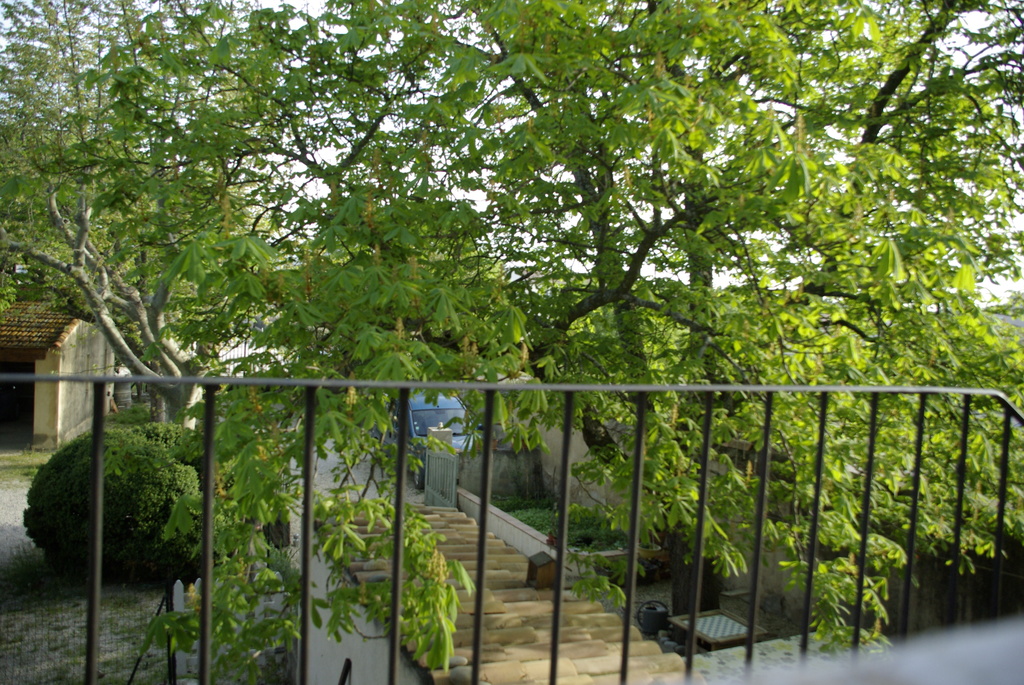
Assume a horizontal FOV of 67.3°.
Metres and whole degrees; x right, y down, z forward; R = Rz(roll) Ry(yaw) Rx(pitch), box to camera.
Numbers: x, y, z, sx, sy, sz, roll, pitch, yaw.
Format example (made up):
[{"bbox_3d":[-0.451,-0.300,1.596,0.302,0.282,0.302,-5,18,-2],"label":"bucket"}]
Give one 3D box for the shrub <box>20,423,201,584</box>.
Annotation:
[{"bbox_3d":[-5.150,2.070,10.150,2.200,1.870,2.150,3,2,0],"label":"shrub"}]

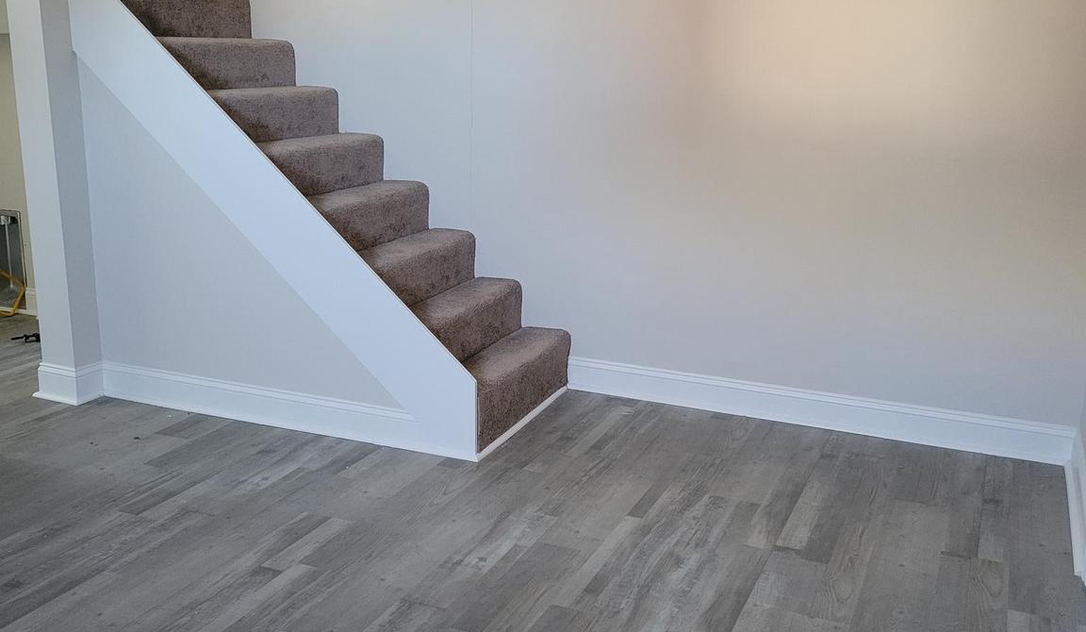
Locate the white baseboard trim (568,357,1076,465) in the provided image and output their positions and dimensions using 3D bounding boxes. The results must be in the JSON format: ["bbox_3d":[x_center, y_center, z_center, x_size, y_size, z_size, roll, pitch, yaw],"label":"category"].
[{"bbox_3d":[0.973,0.344,4.153,1.883,0.141,0.026,7,16,22],"label":"white baseboard trim"}]

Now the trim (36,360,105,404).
[{"bbox_3d":[-1.892,0.250,4.333,0.262,0.144,0.143,7,16,22],"label":"trim"}]

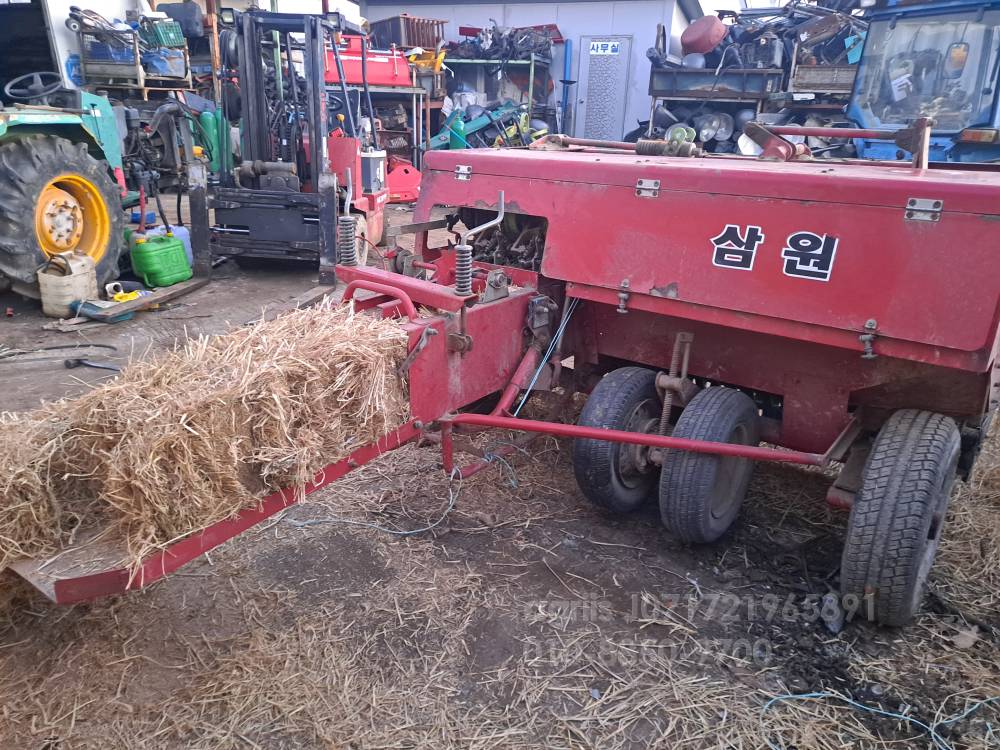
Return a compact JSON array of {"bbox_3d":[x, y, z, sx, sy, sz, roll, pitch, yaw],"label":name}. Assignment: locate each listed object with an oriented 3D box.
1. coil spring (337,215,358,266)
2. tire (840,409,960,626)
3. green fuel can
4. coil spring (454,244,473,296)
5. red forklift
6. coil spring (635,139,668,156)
[{"bbox_3d":[-0.502,-0.440,2.370,0.051,0.148,0.051,17,26,36],"label":"coil spring"},{"bbox_3d":[1.155,0.410,2.083,0.190,0.620,0.620,15,26,34],"label":"tire"},{"bbox_3d":[-2.721,-0.936,5.806,0.220,0.360,0.420,8,22,18],"label":"green fuel can"},{"bbox_3d":[-0.106,-0.305,2.100,0.050,0.138,0.050,0,21,0],"label":"coil spring"},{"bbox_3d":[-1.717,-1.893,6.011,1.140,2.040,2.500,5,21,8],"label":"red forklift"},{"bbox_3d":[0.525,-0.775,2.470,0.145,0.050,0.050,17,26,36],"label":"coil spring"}]

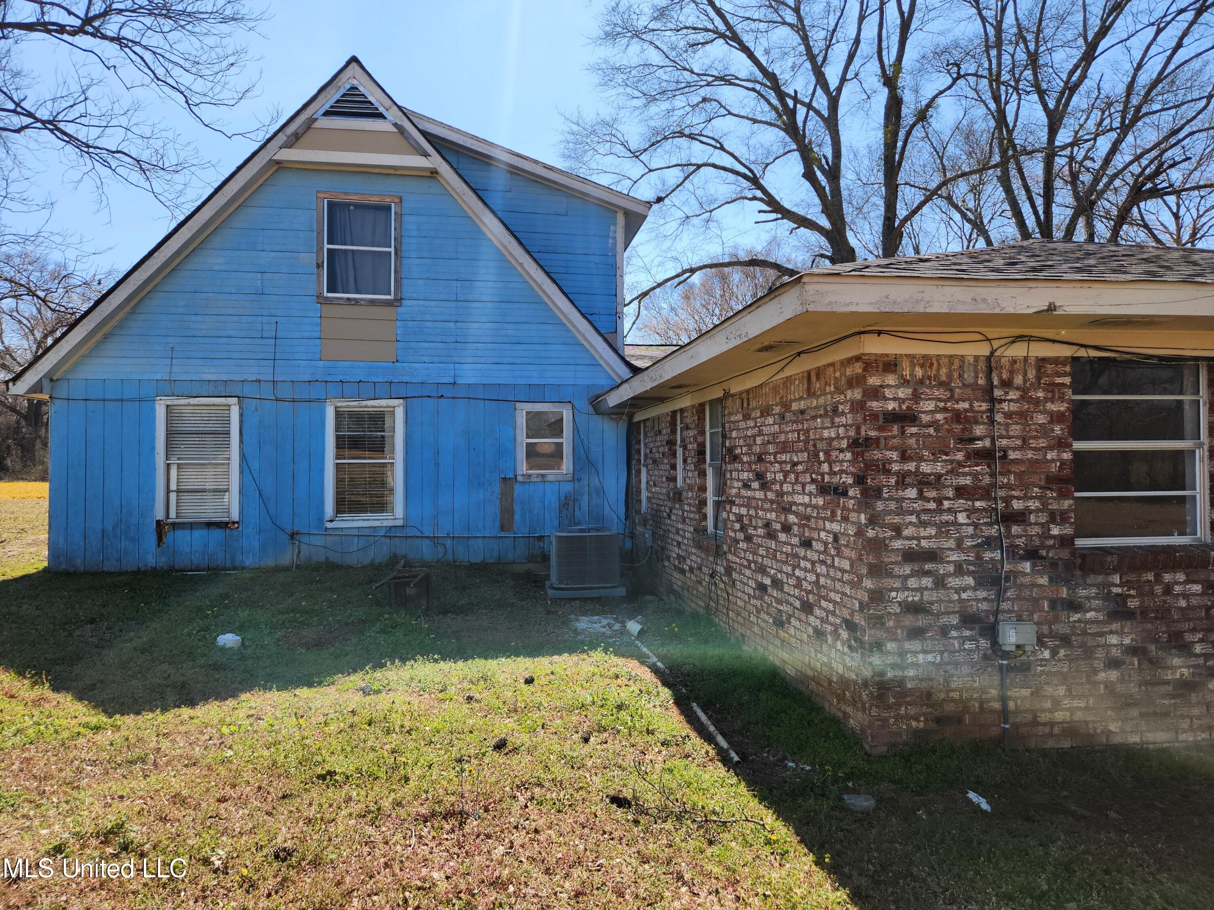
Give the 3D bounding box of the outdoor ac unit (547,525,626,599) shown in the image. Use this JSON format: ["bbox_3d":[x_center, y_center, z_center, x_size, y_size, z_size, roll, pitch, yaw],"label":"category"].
[{"bbox_3d":[-0.241,1.234,9.530,0.840,0.750,0.840,0,-1,-12],"label":"outdoor ac unit"}]

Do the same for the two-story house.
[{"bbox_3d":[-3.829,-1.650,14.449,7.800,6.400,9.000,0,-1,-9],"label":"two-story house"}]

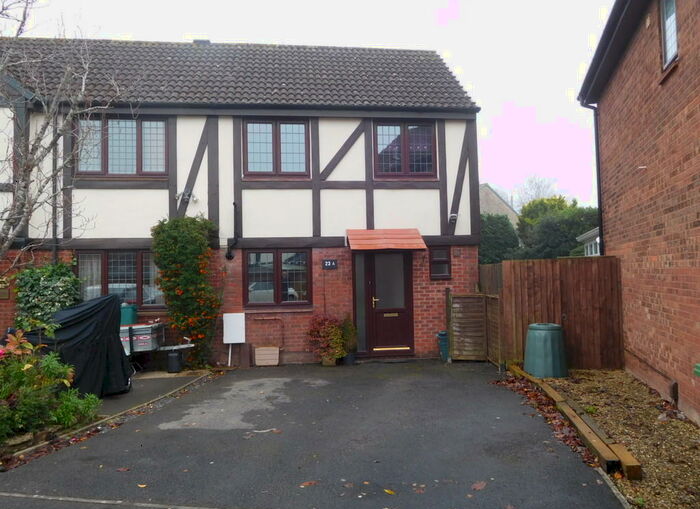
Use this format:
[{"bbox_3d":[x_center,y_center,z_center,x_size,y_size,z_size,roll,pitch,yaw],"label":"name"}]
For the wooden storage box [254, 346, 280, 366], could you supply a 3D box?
[{"bbox_3d":[-1.560,1.922,9.635,0.457,0.359,0.280,-1,-3,-6],"label":"wooden storage box"}]

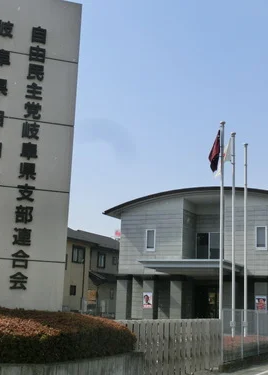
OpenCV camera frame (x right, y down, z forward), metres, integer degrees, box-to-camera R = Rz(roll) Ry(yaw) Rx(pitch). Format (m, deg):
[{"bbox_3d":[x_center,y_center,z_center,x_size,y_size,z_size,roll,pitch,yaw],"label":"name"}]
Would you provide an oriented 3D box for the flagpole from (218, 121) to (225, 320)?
[{"bbox_3d":[3.320,1.630,20.587,0.170,8.600,0.170,-4,-13,27],"label":"flagpole"}]

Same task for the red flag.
[{"bbox_3d":[3.073,-1.371,20.900,0.500,1.580,0.300,1,-12,8],"label":"red flag"}]

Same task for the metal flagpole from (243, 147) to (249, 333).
[{"bbox_3d":[4.750,2.255,23.266,0.170,8.600,0.170,-4,-13,27],"label":"metal flagpole"}]

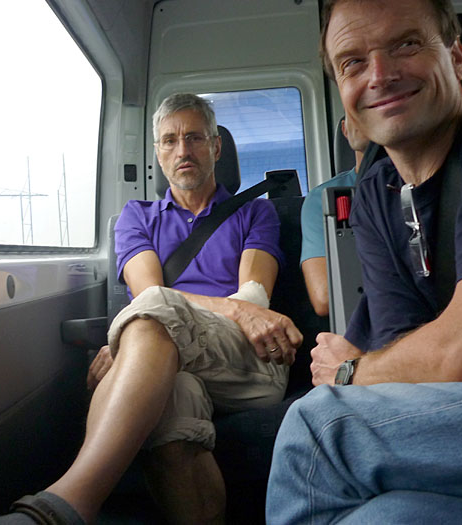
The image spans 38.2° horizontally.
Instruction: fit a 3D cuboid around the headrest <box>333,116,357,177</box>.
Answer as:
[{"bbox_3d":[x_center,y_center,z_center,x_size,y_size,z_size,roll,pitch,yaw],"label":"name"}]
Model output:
[{"bbox_3d":[0.428,-0.318,1.920,0.247,0.220,0.115,-4,-5,1],"label":"headrest"}]

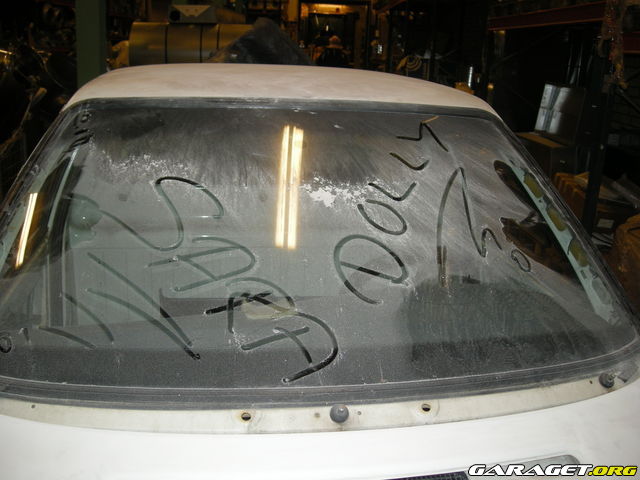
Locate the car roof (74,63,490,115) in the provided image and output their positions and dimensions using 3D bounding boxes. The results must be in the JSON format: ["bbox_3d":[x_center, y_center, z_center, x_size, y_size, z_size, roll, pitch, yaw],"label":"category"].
[{"bbox_3d":[-0.158,-0.530,2.180,1.140,0.120,1.100,0,16,-9],"label":"car roof"}]

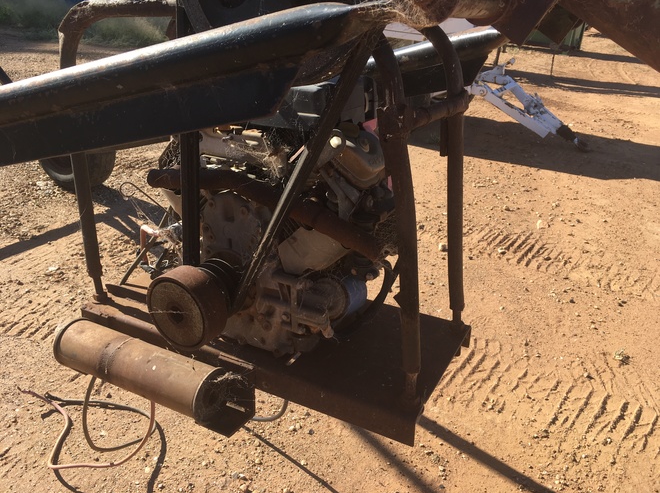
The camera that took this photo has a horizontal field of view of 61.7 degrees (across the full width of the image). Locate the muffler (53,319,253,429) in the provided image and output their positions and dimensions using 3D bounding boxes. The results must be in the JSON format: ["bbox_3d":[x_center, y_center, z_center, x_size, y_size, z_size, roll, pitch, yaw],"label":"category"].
[{"bbox_3d":[-0.346,0.234,1.045,0.414,0.097,0.097,12,26,28],"label":"muffler"}]

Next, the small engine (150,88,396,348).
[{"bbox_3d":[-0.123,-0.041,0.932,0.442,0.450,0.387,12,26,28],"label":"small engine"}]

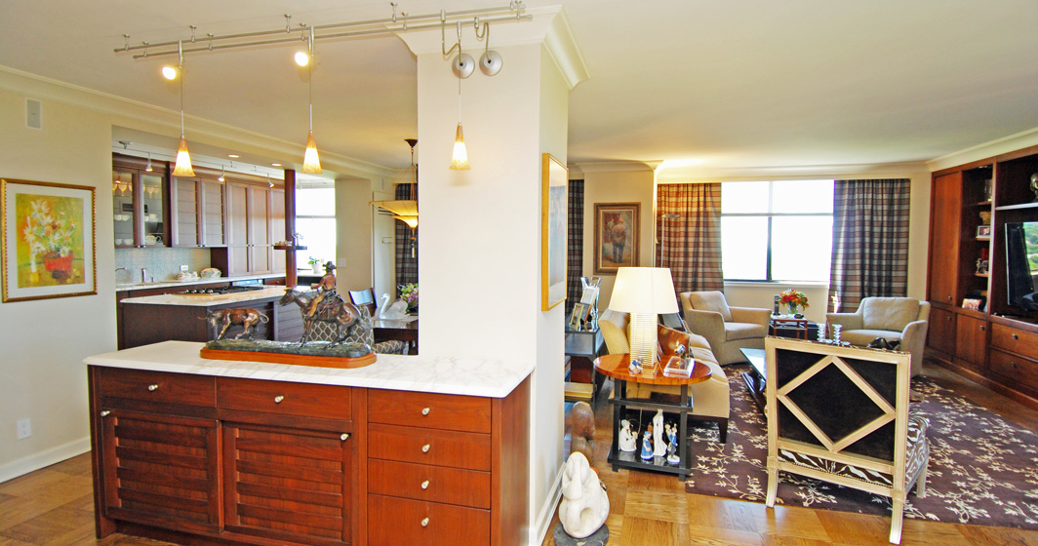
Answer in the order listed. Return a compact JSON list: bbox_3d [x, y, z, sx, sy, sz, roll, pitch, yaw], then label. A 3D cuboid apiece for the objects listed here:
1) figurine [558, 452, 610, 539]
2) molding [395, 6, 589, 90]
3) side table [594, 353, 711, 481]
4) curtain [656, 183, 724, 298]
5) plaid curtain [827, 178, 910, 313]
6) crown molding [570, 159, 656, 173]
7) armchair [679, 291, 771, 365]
[{"bbox_3d":[0.314,1.076,2.527,0.240,0.410,0.200,1,3,15],"label":"figurine"},{"bbox_3d":[-0.091,-1.094,2.730,0.827,0.106,0.972,1,4,15],"label":"molding"},{"bbox_3d":[0.886,0.939,3.483,0.740,0.655,0.740,1,3,15],"label":"side table"},{"bbox_3d":[2.372,-0.093,7.225,0.870,2.290,0.130,1,3,15],"label":"curtain"},{"bbox_3d":[4.625,-0.114,6.901,0.931,2.280,0.140,1,4,15],"label":"plaid curtain"},{"bbox_3d":[1.216,-1.347,6.627,1.100,0.130,0.110,1,3,15],"label":"crown molding"},{"bbox_3d":[2.666,0.687,6.722,0.810,0.810,0.770,-1,4,-20],"label":"armchair"}]

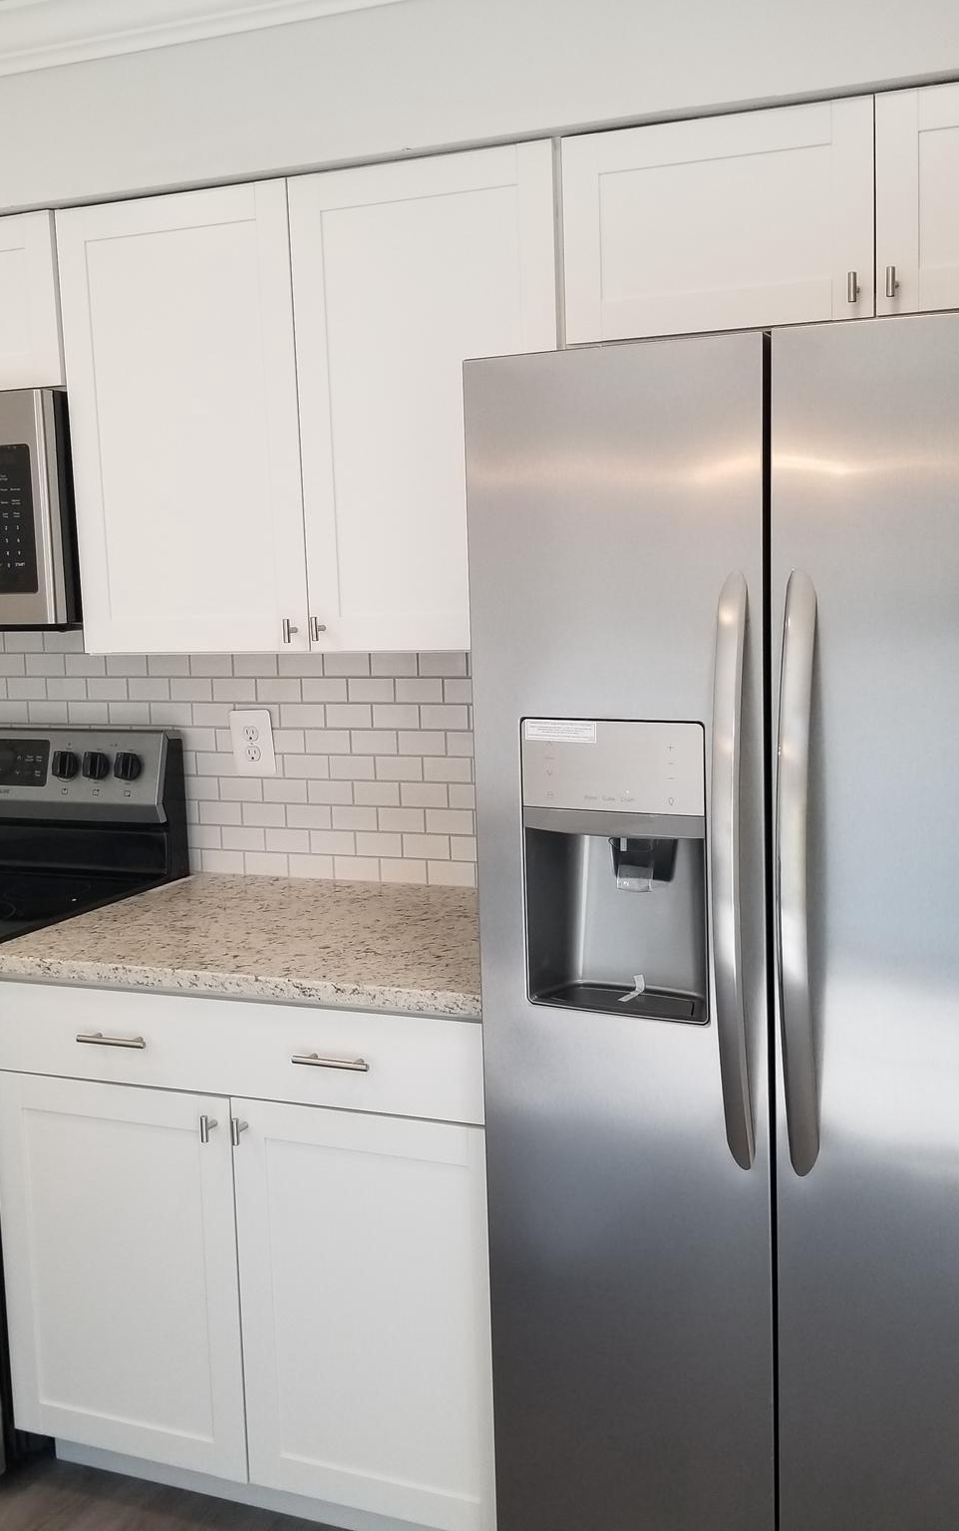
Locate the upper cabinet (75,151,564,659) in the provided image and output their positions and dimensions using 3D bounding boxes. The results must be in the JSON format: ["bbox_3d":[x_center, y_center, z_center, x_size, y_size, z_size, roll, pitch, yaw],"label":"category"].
[{"bbox_3d":[-0.234,-0.578,2.620,0.905,0.762,0.325,2,8,23],"label":"upper cabinet"}]

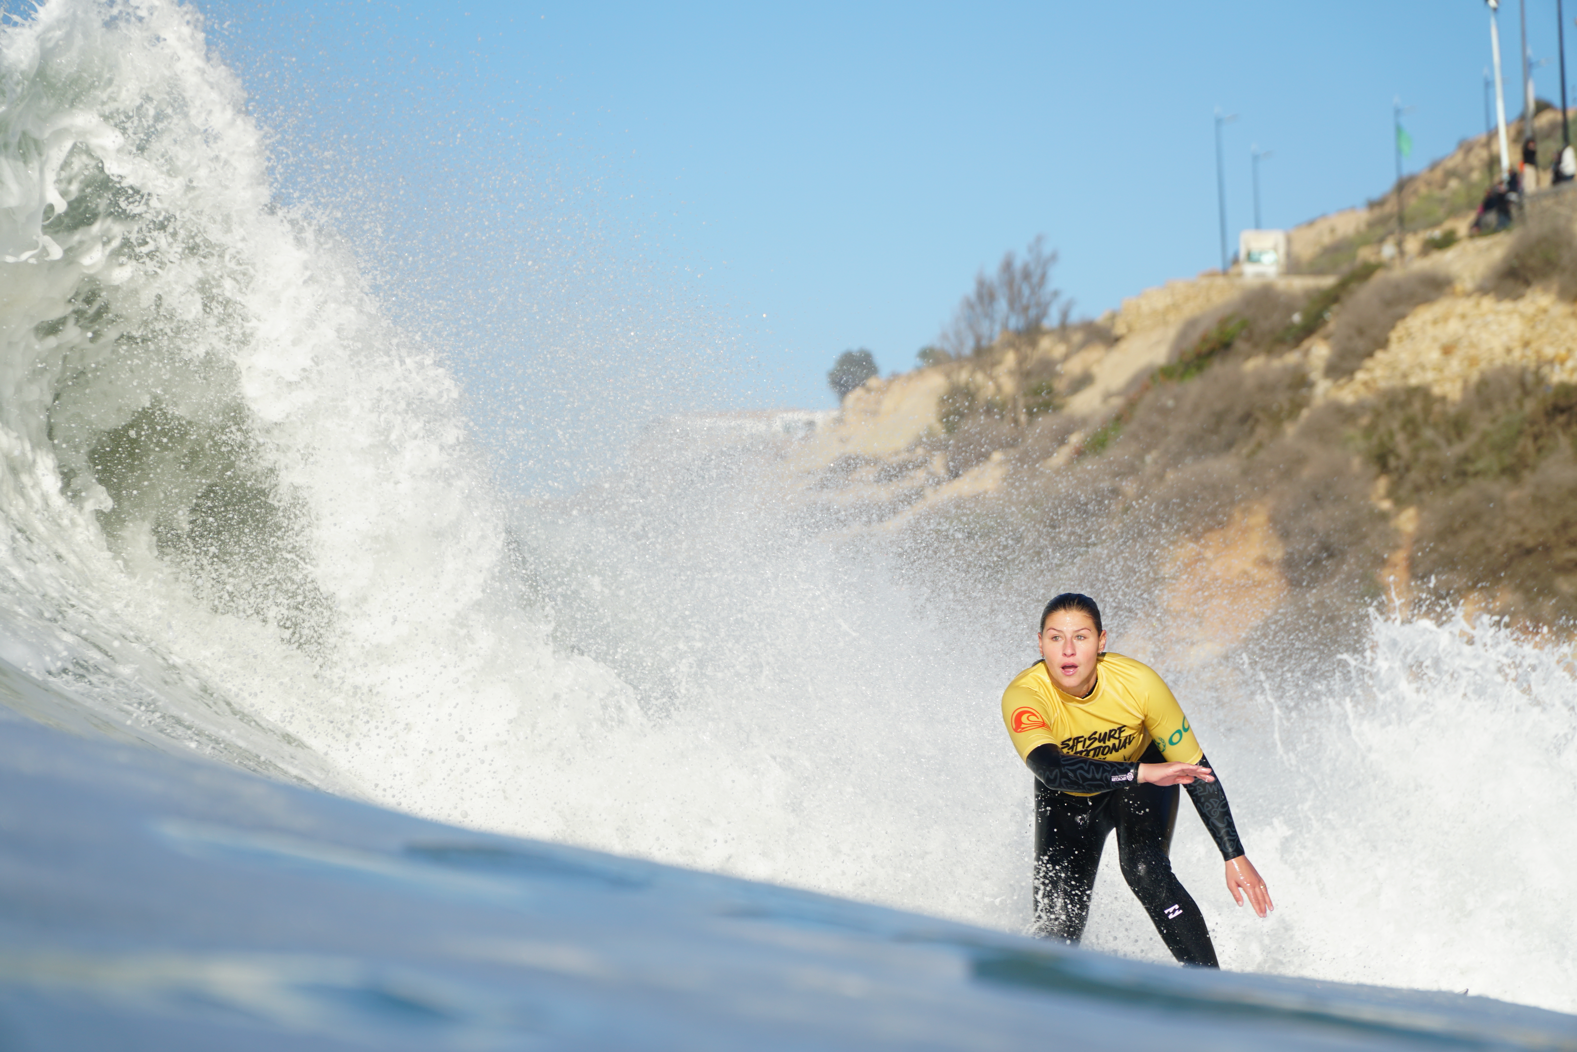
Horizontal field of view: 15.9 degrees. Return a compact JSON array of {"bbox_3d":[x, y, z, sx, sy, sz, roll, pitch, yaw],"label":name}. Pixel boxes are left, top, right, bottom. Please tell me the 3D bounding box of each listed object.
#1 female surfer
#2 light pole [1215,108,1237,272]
[{"bbox_3d":[0.835,0.709,13.600,0.660,1.100,0.780,-3,-3,6],"label":"female surfer"},{"bbox_3d":[20.423,-15.545,262.000,1.050,7.750,0.280,-2,-3,0],"label":"light pole"}]

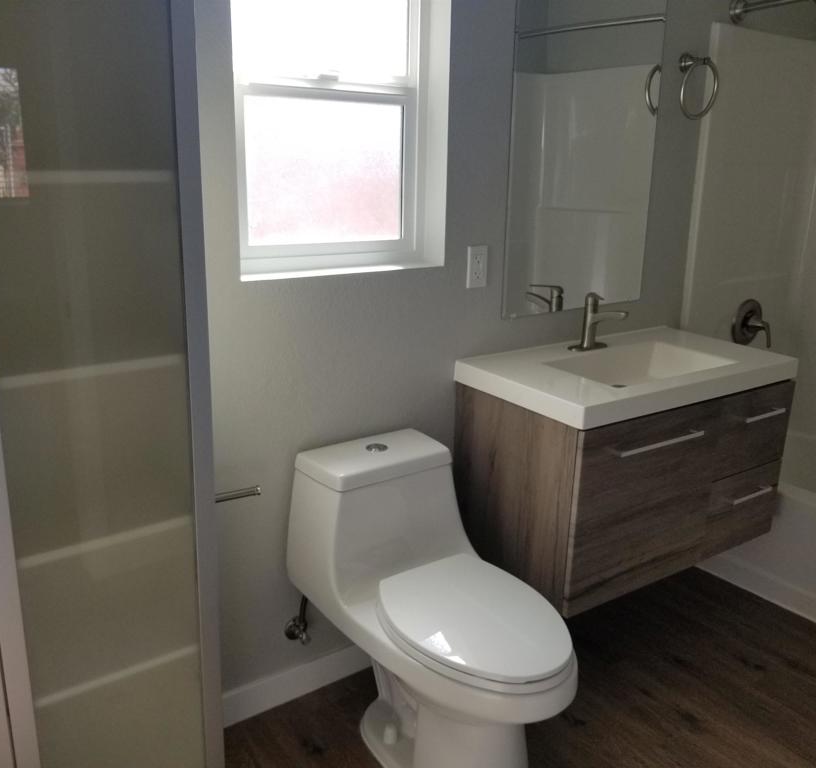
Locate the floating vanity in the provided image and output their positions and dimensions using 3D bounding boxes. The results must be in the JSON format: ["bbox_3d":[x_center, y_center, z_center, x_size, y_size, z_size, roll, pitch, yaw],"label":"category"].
[{"bbox_3d":[0.657,0.201,2.333,0.914,0.562,0.510,-10,19,-33],"label":"floating vanity"}]

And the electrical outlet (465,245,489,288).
[{"bbox_3d":[0.200,-0.329,2.167,0.070,0.116,0.008,-10,19,-33],"label":"electrical outlet"}]

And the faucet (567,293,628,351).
[{"bbox_3d":[0.595,-0.182,2.334,0.148,0.170,0.172,-10,19,-33],"label":"faucet"}]

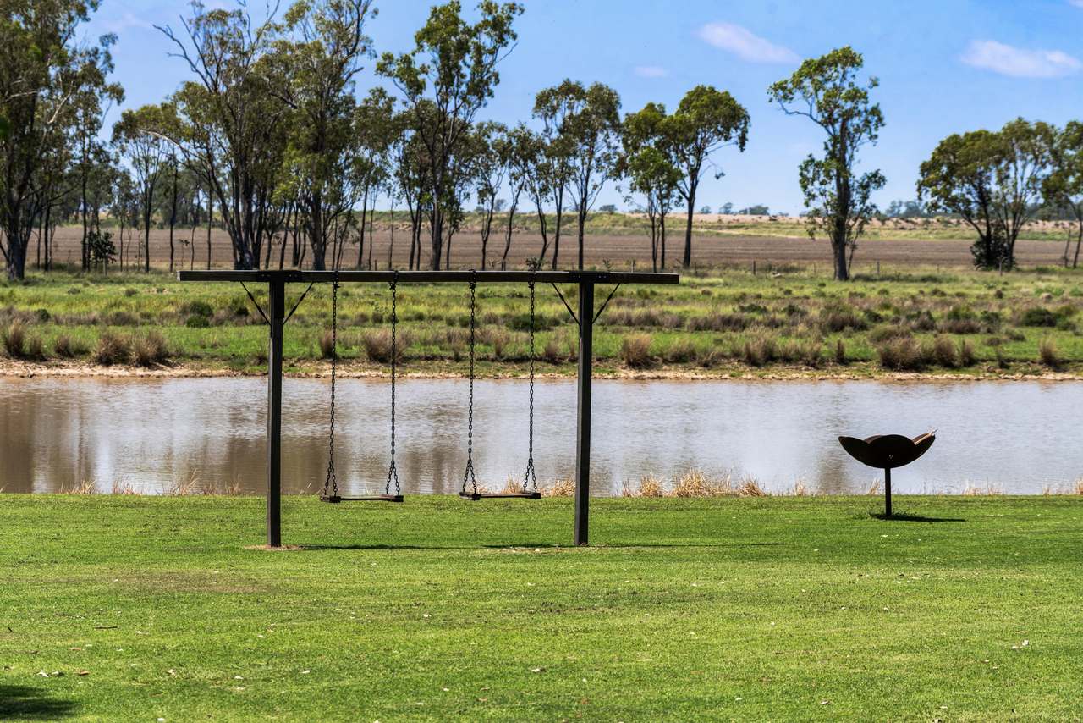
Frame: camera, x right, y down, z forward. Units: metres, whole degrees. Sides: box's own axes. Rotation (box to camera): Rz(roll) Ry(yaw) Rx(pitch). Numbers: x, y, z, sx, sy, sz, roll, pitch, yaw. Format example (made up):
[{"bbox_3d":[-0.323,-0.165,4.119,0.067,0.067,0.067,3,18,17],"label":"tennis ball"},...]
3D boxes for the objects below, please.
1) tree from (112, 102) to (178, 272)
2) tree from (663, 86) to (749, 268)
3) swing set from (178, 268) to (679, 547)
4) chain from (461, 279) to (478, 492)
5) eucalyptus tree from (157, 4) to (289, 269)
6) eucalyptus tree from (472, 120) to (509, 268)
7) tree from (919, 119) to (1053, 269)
[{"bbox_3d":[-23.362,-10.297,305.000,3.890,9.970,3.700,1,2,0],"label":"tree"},{"bbox_3d":[10.653,-11.940,335.000,5.480,11.890,5.200,1,2,0],"label":"tree"},{"bbox_3d":[-0.985,0.422,46.500,4.700,2.480,0.300,0,2,-18],"label":"swing set"},{"bbox_3d":[-0.651,0.210,46.600,0.070,1.990,0.250,0,2,-18],"label":"chain"},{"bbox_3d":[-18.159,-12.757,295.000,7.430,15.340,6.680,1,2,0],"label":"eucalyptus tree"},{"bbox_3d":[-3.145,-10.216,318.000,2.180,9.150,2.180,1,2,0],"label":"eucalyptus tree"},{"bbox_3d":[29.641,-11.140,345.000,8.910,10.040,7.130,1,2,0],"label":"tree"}]

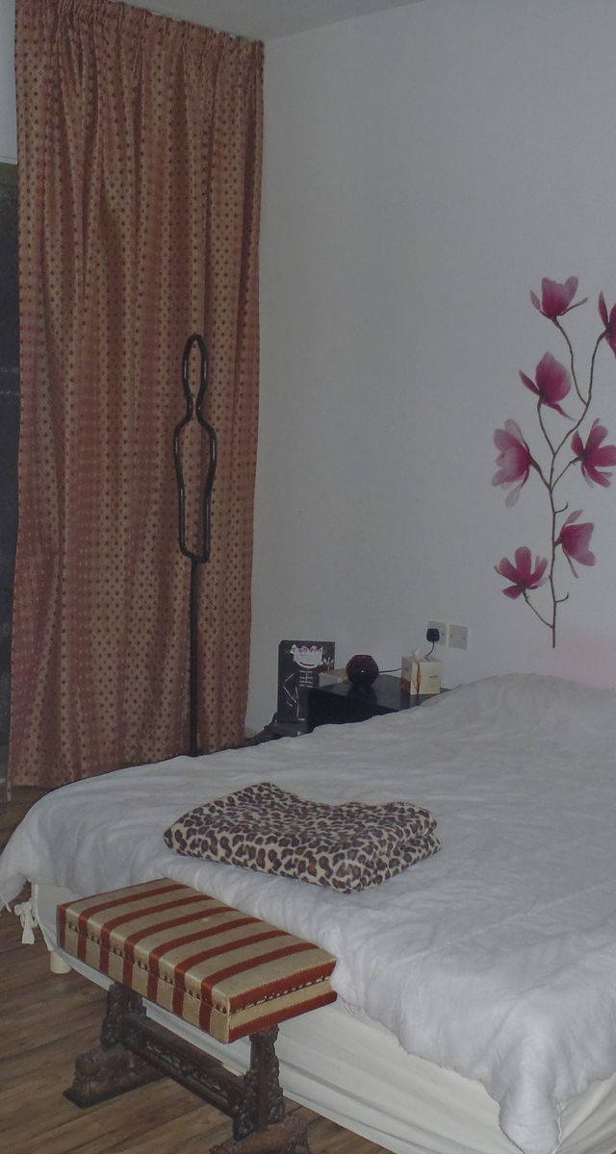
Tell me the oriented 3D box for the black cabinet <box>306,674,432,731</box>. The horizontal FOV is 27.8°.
[{"bbox_3d":[0.308,0.608,4.437,0.385,0.402,0.470,-6,11,-45],"label":"black cabinet"}]

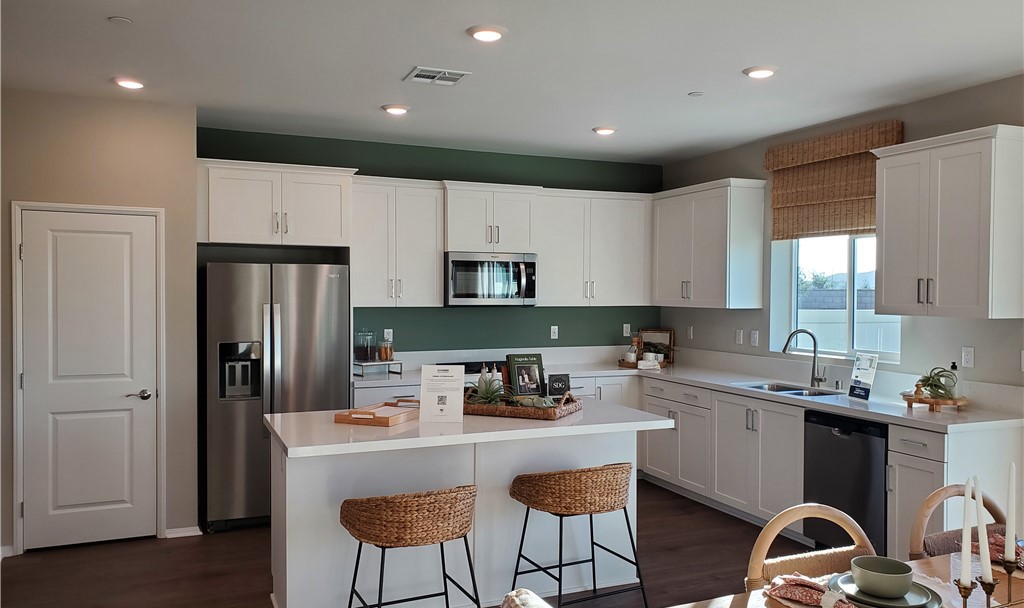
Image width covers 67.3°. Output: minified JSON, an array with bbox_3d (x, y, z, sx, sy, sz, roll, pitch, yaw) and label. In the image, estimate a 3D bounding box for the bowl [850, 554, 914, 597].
[{"bbox_3d":[0.973,0.727,2.025,0.150,0.072,0.150,0,1,0],"label":"bowl"}]

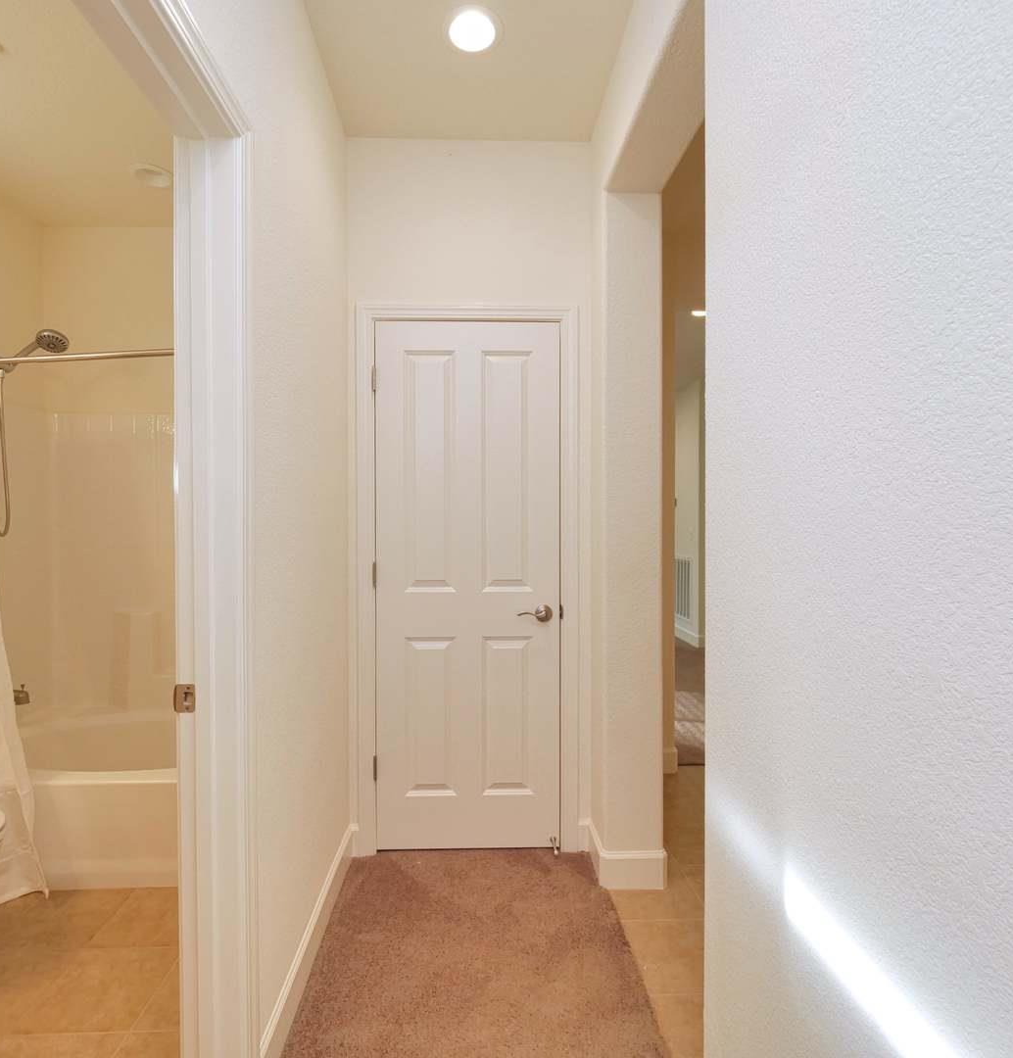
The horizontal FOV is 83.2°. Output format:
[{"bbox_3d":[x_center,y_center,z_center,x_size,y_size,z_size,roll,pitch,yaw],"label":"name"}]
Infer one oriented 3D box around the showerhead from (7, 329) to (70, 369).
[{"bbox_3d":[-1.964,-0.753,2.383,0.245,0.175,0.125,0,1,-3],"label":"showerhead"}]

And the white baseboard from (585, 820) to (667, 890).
[{"bbox_3d":[0.436,1.189,2.106,0.242,0.143,0.255,0,1,-3],"label":"white baseboard"}]

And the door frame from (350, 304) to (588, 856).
[{"bbox_3d":[-0.148,0.198,2.240,0.870,2.125,0.125,0,1,-3],"label":"door frame"}]

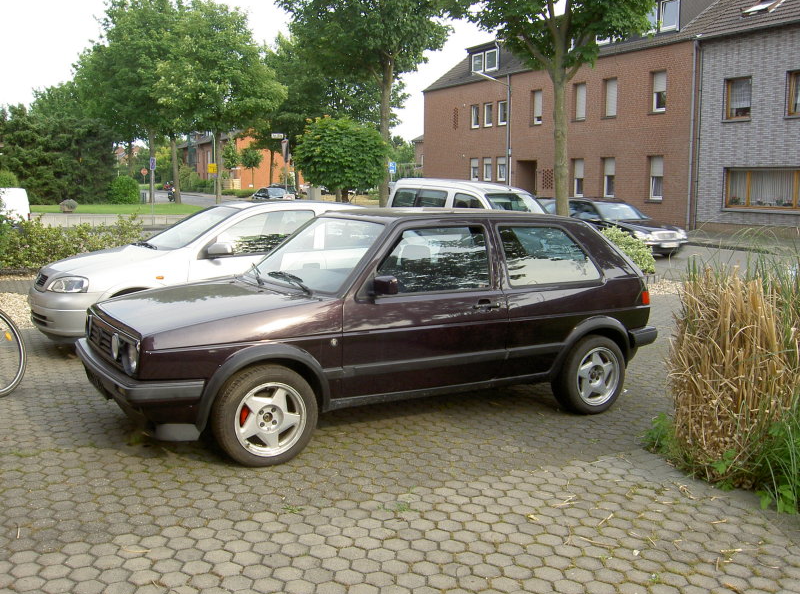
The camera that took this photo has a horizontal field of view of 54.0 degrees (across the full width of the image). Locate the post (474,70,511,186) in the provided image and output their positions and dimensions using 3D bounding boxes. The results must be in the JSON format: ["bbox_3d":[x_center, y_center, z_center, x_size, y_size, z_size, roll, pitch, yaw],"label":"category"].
[{"bbox_3d":[3.909,-6.302,32.488,2.000,6.450,0.250,-4,9,-28],"label":"post"}]

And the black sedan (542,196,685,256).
[{"bbox_3d":[5.282,-1.887,20.643,1.770,1.430,4.600,-5,10,-30],"label":"black sedan"}]

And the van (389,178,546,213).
[{"bbox_3d":[1.680,-1.628,17.043,1.710,1.810,4.080,-7,11,-40],"label":"van"}]

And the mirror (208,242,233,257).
[{"bbox_3d":[-1.767,-0.465,7.691,0.180,0.155,0.220,-4,9,-28],"label":"mirror"}]

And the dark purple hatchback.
[{"bbox_3d":[-0.060,0.100,5.630,3.990,1.420,1.710,-4,9,-30],"label":"dark purple hatchback"}]

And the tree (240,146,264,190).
[{"bbox_3d":[-12.242,-10.179,64.204,1.950,4.320,1.950,0,8,0],"label":"tree"}]

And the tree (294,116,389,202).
[{"bbox_3d":[-1.936,-3.961,25.698,3.150,3.865,3.150,0,8,0],"label":"tree"}]

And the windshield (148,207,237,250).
[{"bbox_3d":[-2.242,-0.770,8.463,0.830,0.160,1.350,-35,22,-20],"label":"windshield"}]

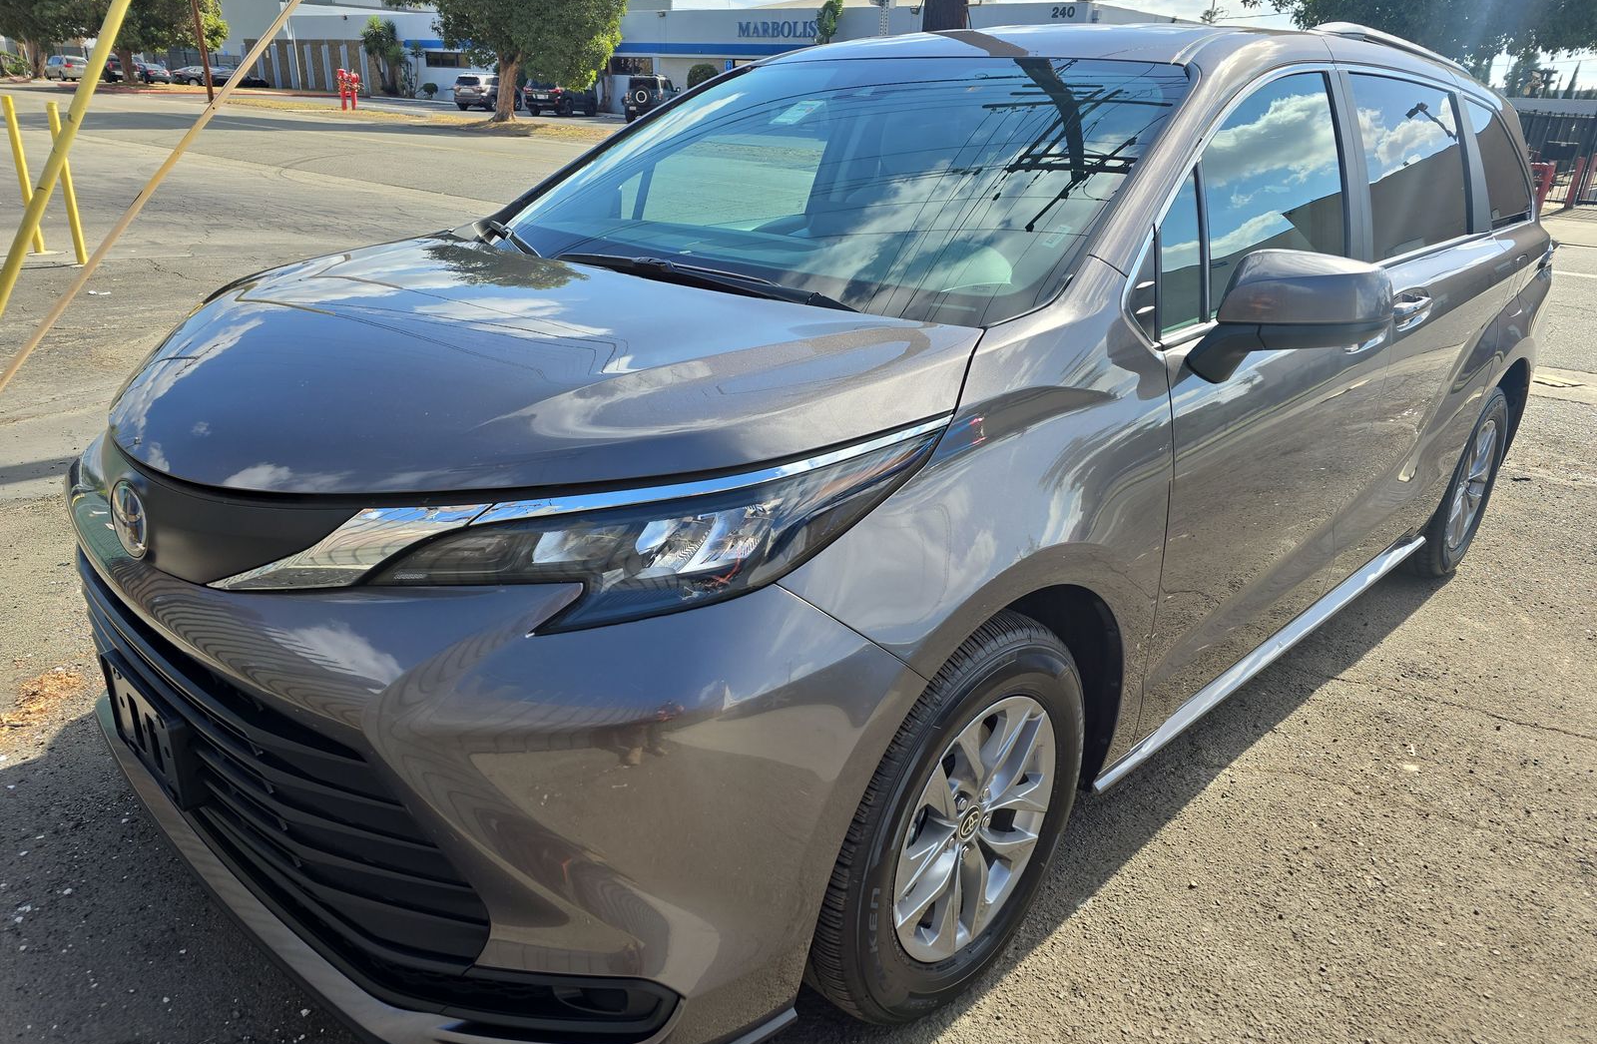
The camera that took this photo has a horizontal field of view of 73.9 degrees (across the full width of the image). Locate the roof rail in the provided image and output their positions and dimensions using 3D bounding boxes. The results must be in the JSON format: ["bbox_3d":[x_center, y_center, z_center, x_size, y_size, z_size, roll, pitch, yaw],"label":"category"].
[{"bbox_3d":[1.820,-1.402,3.207,0.060,0.080,1.480,19,26,41],"label":"roof rail"}]

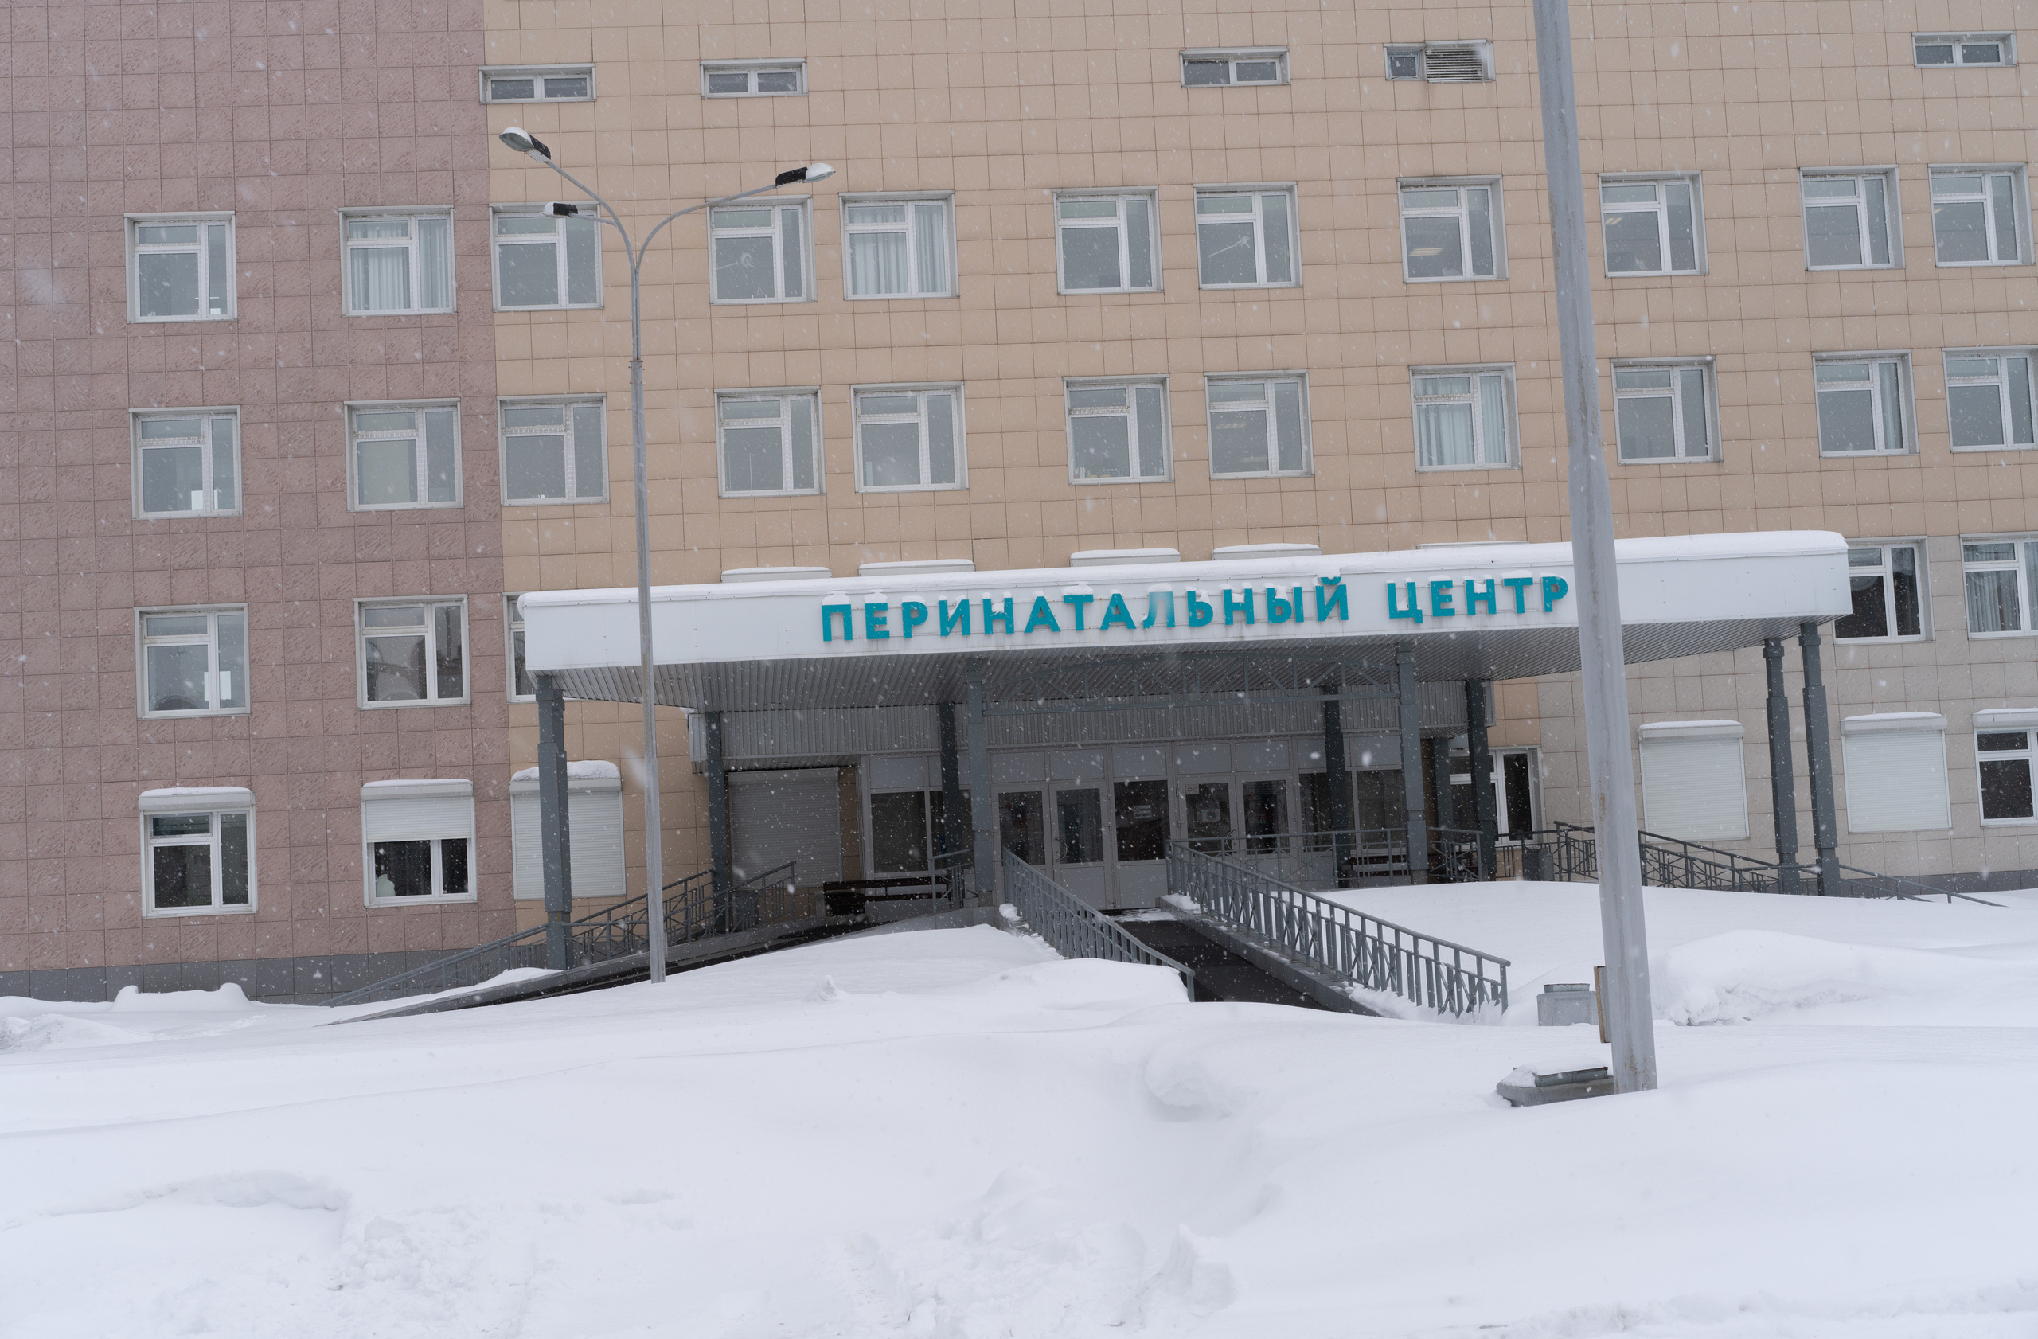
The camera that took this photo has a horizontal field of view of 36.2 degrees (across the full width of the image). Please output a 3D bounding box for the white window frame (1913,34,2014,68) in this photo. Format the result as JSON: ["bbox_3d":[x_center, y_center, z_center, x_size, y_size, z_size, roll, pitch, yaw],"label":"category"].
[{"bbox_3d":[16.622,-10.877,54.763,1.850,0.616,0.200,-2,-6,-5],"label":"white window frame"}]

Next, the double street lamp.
[{"bbox_3d":[-3.920,-1.111,36.180,3.763,9.609,4.057,-2,-5,-6],"label":"double street lamp"}]

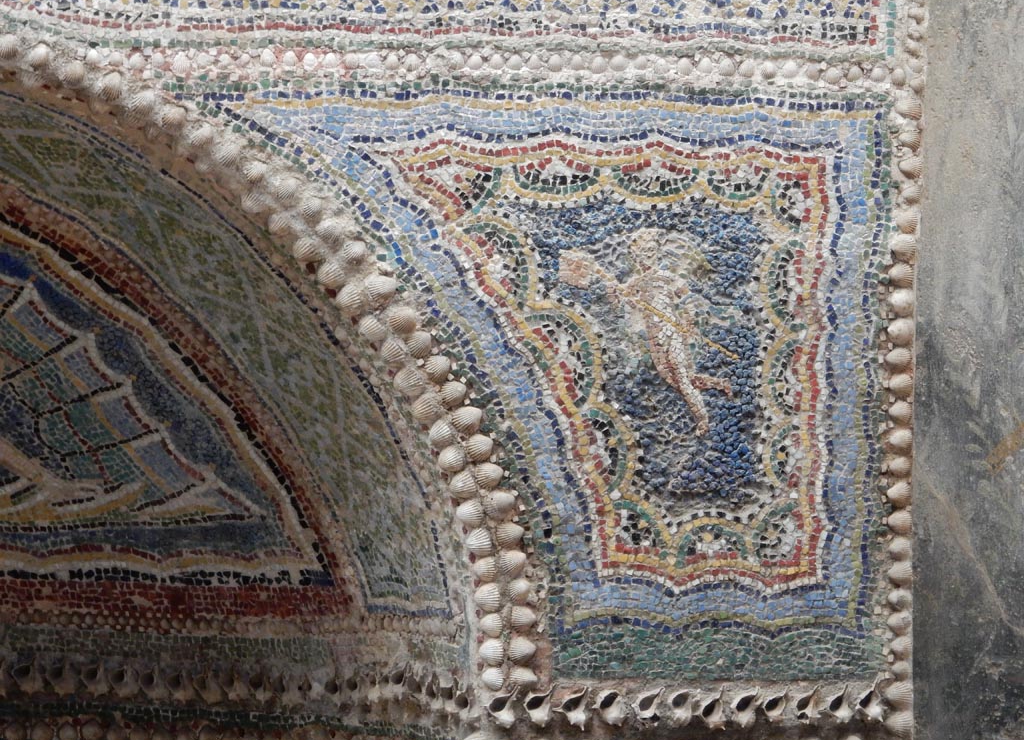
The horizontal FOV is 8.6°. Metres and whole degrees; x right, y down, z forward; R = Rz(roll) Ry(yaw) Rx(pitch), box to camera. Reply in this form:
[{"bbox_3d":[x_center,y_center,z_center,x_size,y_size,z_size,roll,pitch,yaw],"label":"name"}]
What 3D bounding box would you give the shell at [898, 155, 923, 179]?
[{"bbox_3d":[0.482,-0.246,8.200,0.029,0.029,0.013,1,-1,2],"label":"shell"}]

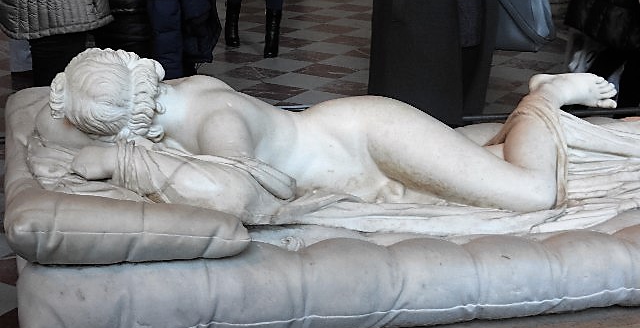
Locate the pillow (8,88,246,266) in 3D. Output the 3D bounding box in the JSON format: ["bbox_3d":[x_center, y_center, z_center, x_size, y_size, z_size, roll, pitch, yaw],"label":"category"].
[{"bbox_3d":[-0.461,-0.003,2.470,0.450,0.137,0.875,-3,18,-16],"label":"pillow"}]

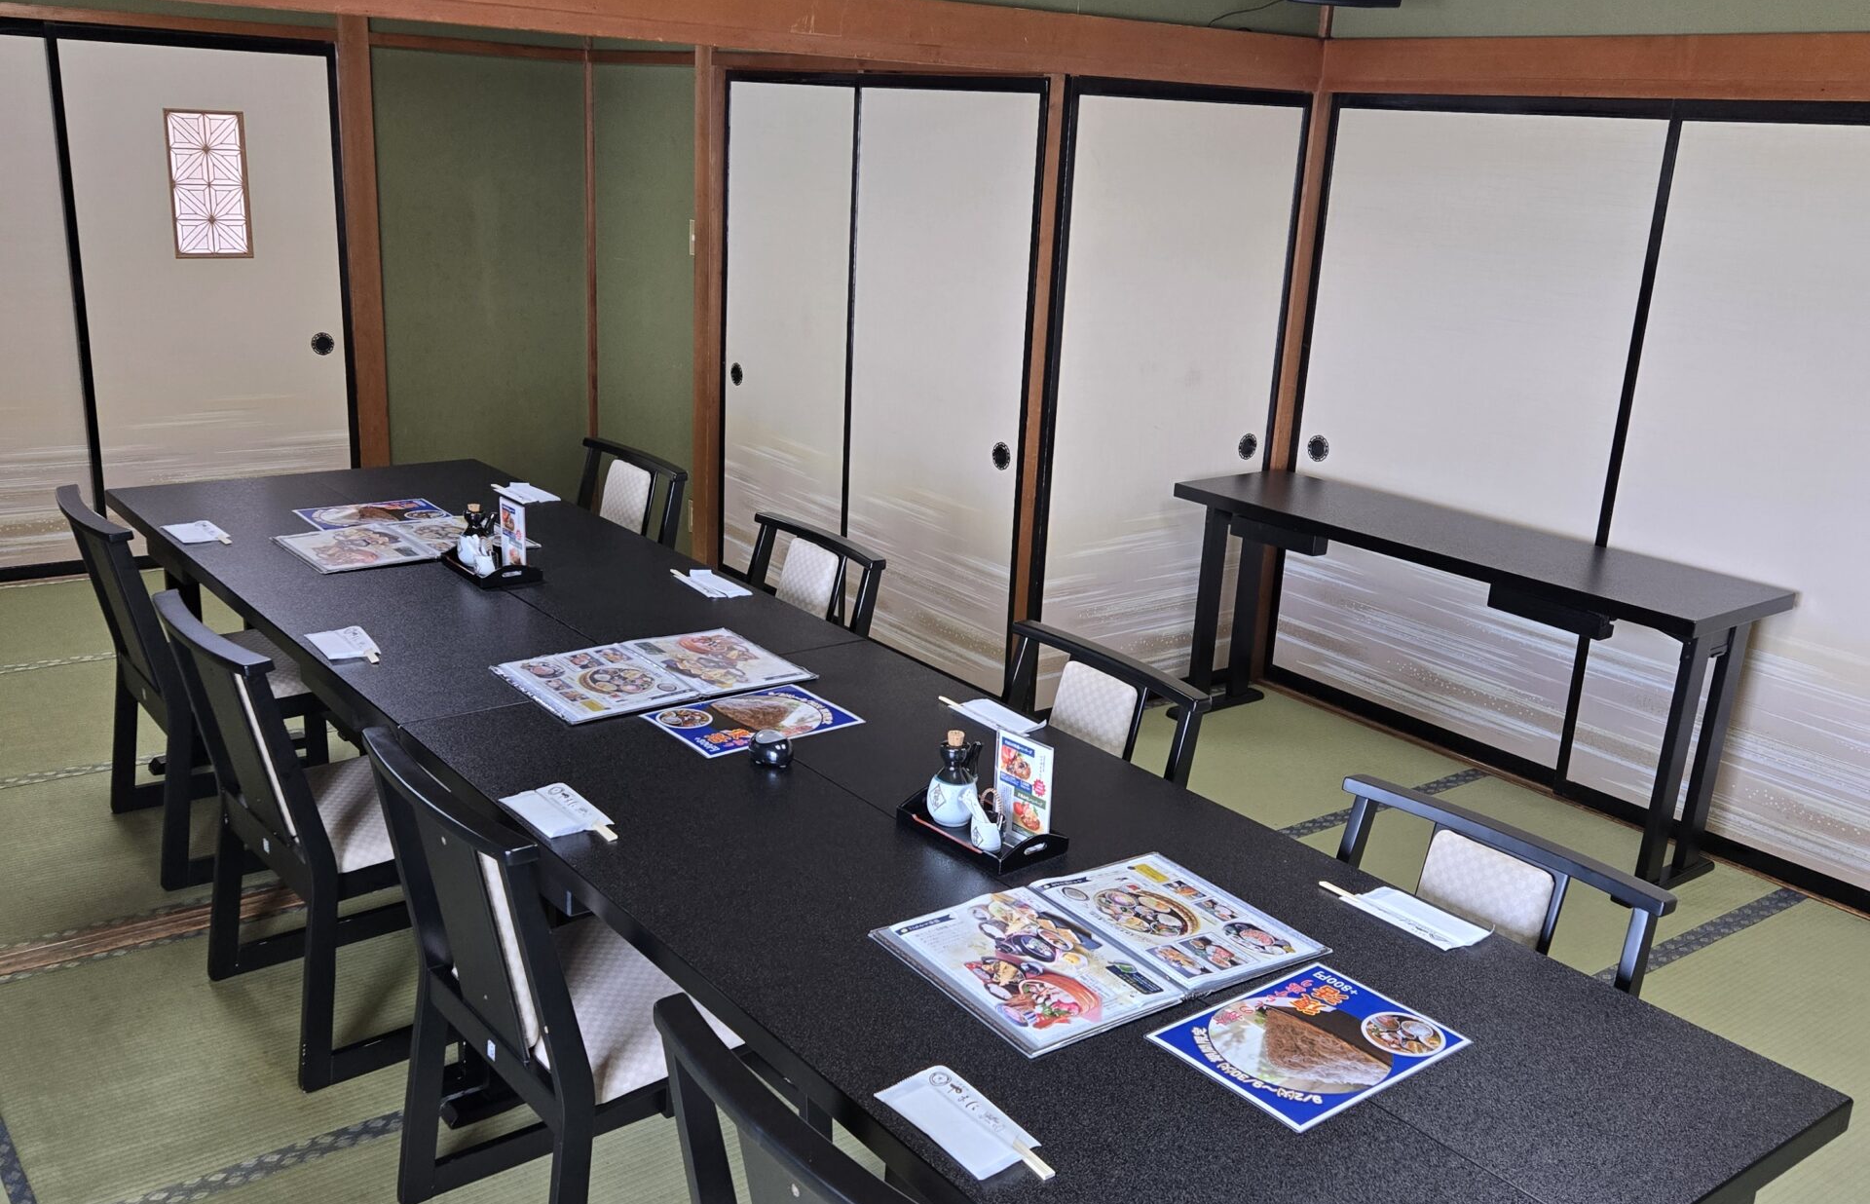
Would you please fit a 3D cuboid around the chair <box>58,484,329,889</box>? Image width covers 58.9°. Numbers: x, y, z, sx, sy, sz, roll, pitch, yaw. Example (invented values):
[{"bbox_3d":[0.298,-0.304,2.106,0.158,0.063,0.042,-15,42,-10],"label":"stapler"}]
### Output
[{"bbox_3d":[-1.578,0.148,3.708,0.550,0.780,0.475,-10,20,-37],"label":"chair"}]

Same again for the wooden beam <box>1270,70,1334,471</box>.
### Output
[{"bbox_3d":[1.066,-0.612,5.025,0.095,1.771,0.085,-10,20,-37],"label":"wooden beam"}]

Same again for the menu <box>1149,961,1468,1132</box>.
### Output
[{"bbox_3d":[0.413,0.477,1.816,0.295,0.006,0.211,-10,20,-37],"label":"menu"}]

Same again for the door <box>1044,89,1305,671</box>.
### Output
[{"bbox_3d":[0.651,-0.544,4.723,0.910,1.765,0.030,-9,20,-36],"label":"door"}]

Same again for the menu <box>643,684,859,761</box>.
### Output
[{"bbox_3d":[-0.295,0.193,2.716,0.297,0.004,0.210,-10,21,-37],"label":"menu"}]

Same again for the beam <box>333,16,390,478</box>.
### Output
[{"bbox_3d":[-2.105,-1.159,6.124,0.110,1.886,0.100,-10,20,-37],"label":"beam"}]

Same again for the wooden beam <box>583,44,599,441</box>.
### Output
[{"bbox_3d":[-1.378,-1.269,6.682,0.045,1.861,0.045,-10,20,-37],"label":"wooden beam"}]

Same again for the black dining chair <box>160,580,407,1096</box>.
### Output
[{"bbox_3d":[-1.056,0.376,3.070,0.530,0.785,0.490,-12,22,-41],"label":"black dining chair"}]

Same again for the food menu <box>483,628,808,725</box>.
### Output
[{"bbox_3d":[-0.480,0.126,2.846,0.465,0.014,0.312,-10,20,-37],"label":"food menu"}]

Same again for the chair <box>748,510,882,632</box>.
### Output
[{"bbox_3d":[-0.458,0.267,3.551,0.530,0.785,0.490,-10,21,-38],"label":"chair"}]

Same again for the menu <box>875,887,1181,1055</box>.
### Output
[{"bbox_3d":[0.108,0.425,1.921,0.232,0.016,0.308,-10,20,-37],"label":"menu"}]

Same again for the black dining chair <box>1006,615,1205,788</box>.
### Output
[{"bbox_3d":[0.080,0.501,2.795,0.550,0.780,0.475,-10,20,-37],"label":"black dining chair"}]

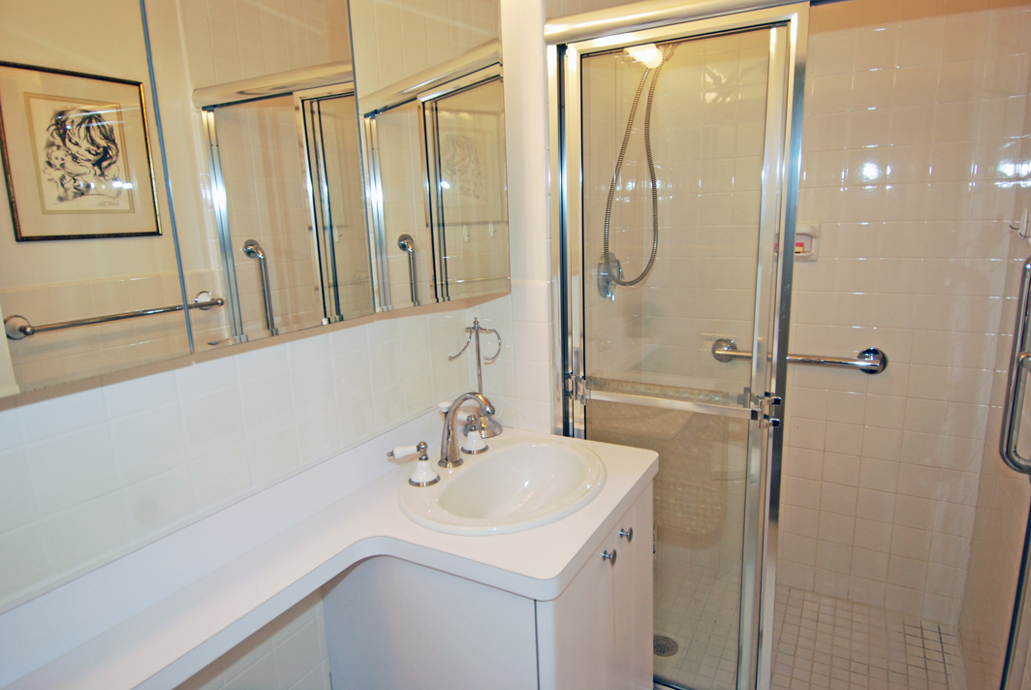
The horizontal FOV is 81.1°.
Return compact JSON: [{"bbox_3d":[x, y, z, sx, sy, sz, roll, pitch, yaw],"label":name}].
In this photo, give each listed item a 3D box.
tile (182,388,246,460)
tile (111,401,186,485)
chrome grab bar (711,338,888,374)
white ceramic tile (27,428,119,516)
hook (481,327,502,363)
[{"bbox_3d":[-0.525,0.134,1.049,0.008,0.107,0.107,5,14,30],"label":"tile"},{"bbox_3d":[-0.579,0.155,0.958,0.008,0.107,0.107,5,14,30],"label":"tile"},{"bbox_3d":[0.927,0.043,2.005,0.542,0.083,0.073,5,14,30],"label":"chrome grab bar"},{"bbox_3d":[-0.634,0.177,0.866,0.008,0.107,0.107,5,14,30],"label":"white ceramic tile"},{"bbox_3d":[-0.073,-0.005,1.609,0.047,0.082,0.080,5,14,30],"label":"hook"}]

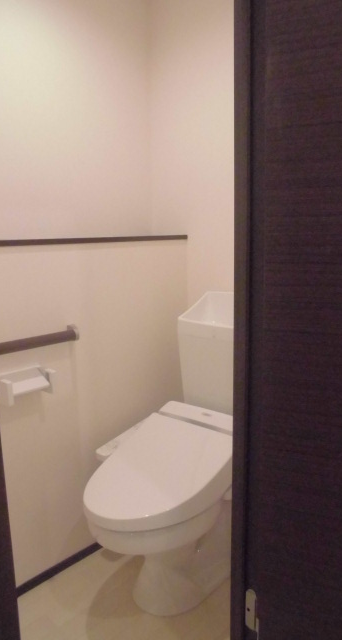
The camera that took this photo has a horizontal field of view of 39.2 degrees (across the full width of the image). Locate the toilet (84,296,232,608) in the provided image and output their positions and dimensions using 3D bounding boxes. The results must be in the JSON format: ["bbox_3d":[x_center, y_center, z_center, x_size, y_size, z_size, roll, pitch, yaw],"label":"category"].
[{"bbox_3d":[0.051,0.426,1.559,0.430,0.935,0.760,9,14,43],"label":"toilet"}]

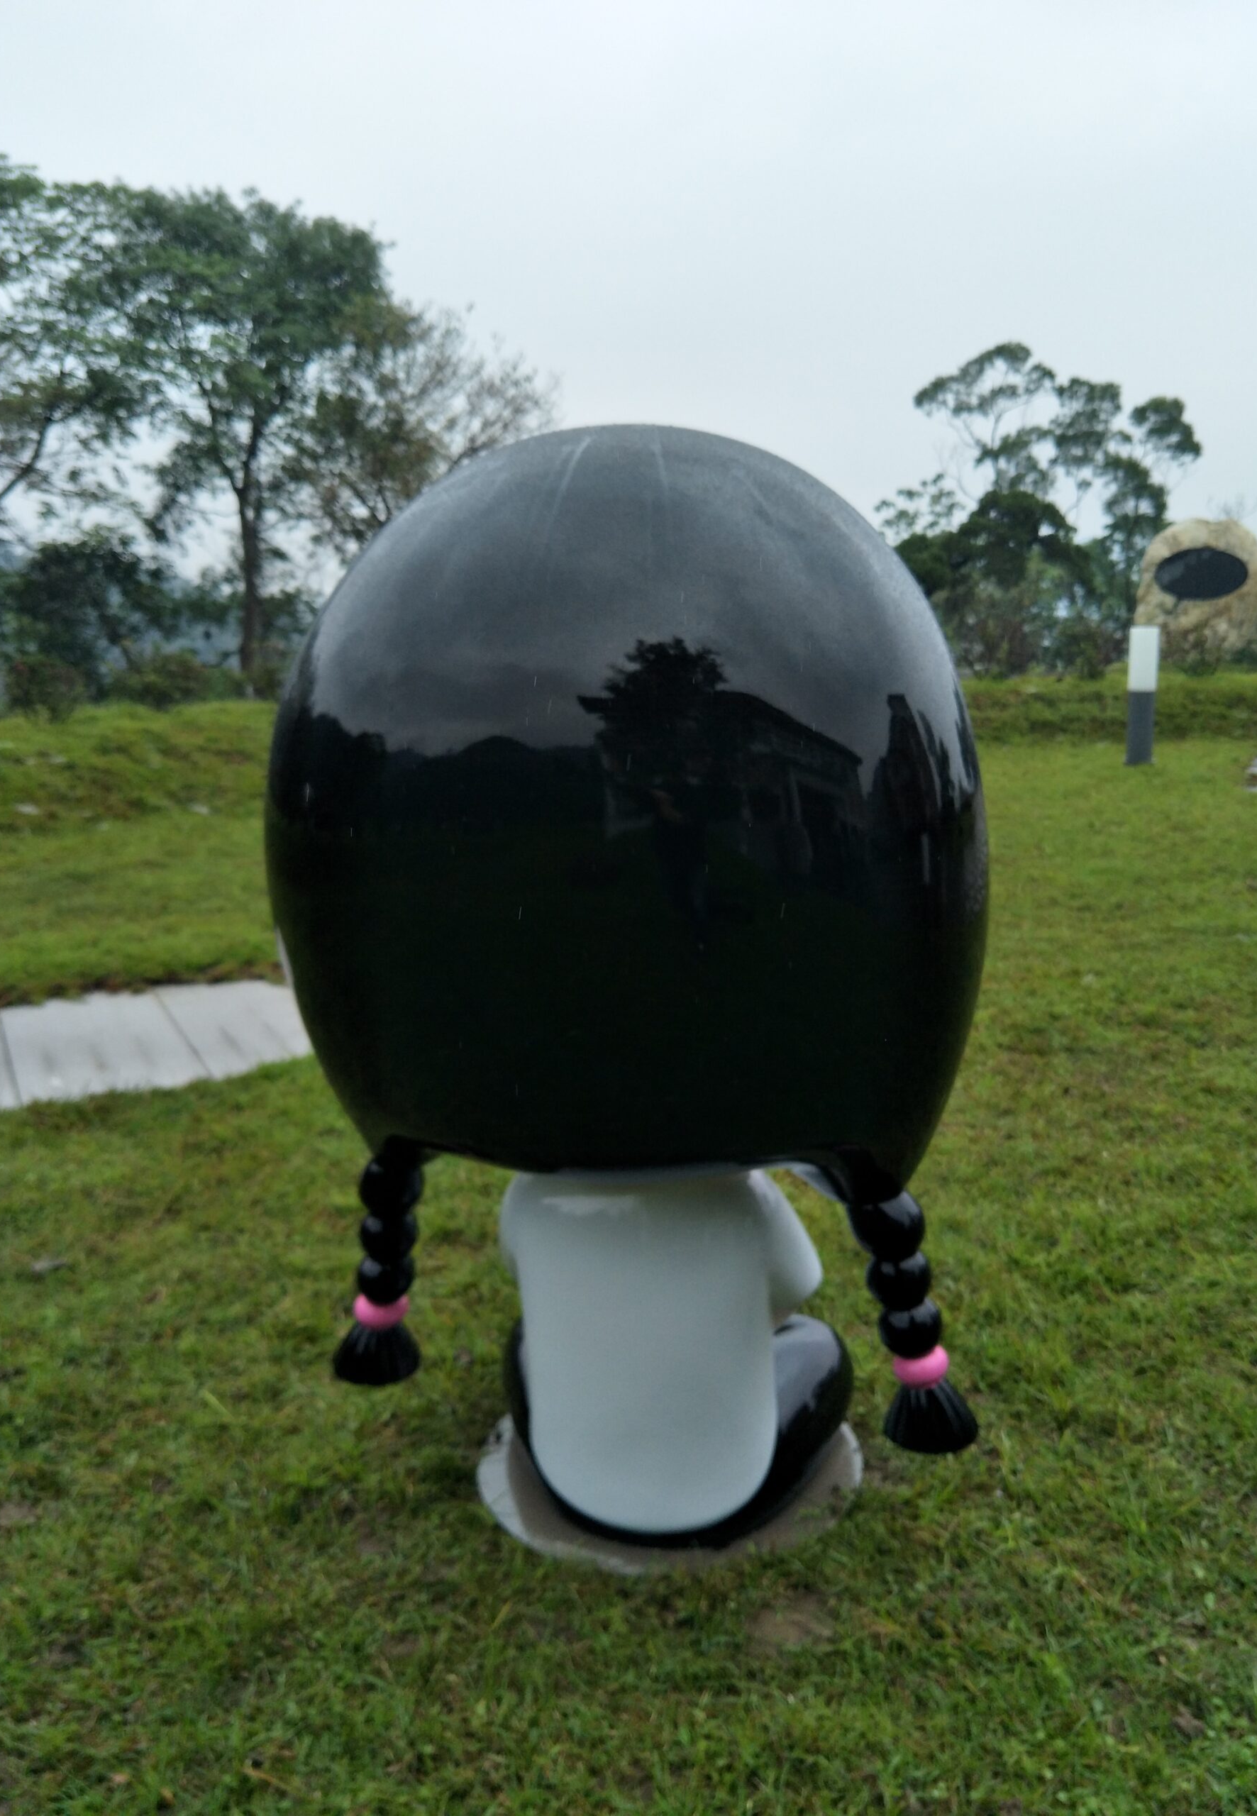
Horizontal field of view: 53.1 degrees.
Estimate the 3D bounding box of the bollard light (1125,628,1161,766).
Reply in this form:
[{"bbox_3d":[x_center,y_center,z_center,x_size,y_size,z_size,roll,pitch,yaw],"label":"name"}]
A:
[{"bbox_3d":[3.068,-1.263,7.500,0.155,0.820,0.155,-3,16,0],"label":"bollard light"}]

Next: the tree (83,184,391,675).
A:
[{"bbox_3d":[-4.591,-5.383,14.500,3.597,5.705,3.600,-3,16,0],"label":"tree"}]

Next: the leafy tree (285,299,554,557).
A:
[{"bbox_3d":[-2.567,-5.074,15.500,3.202,4.710,3.200,-3,16,0],"label":"leafy tree"}]

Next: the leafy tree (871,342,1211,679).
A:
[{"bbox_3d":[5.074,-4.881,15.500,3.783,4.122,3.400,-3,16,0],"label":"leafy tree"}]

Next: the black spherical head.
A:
[{"bbox_3d":[-0.001,-0.133,1.697,0.937,0.919,0.937,1,17,15],"label":"black spherical head"}]

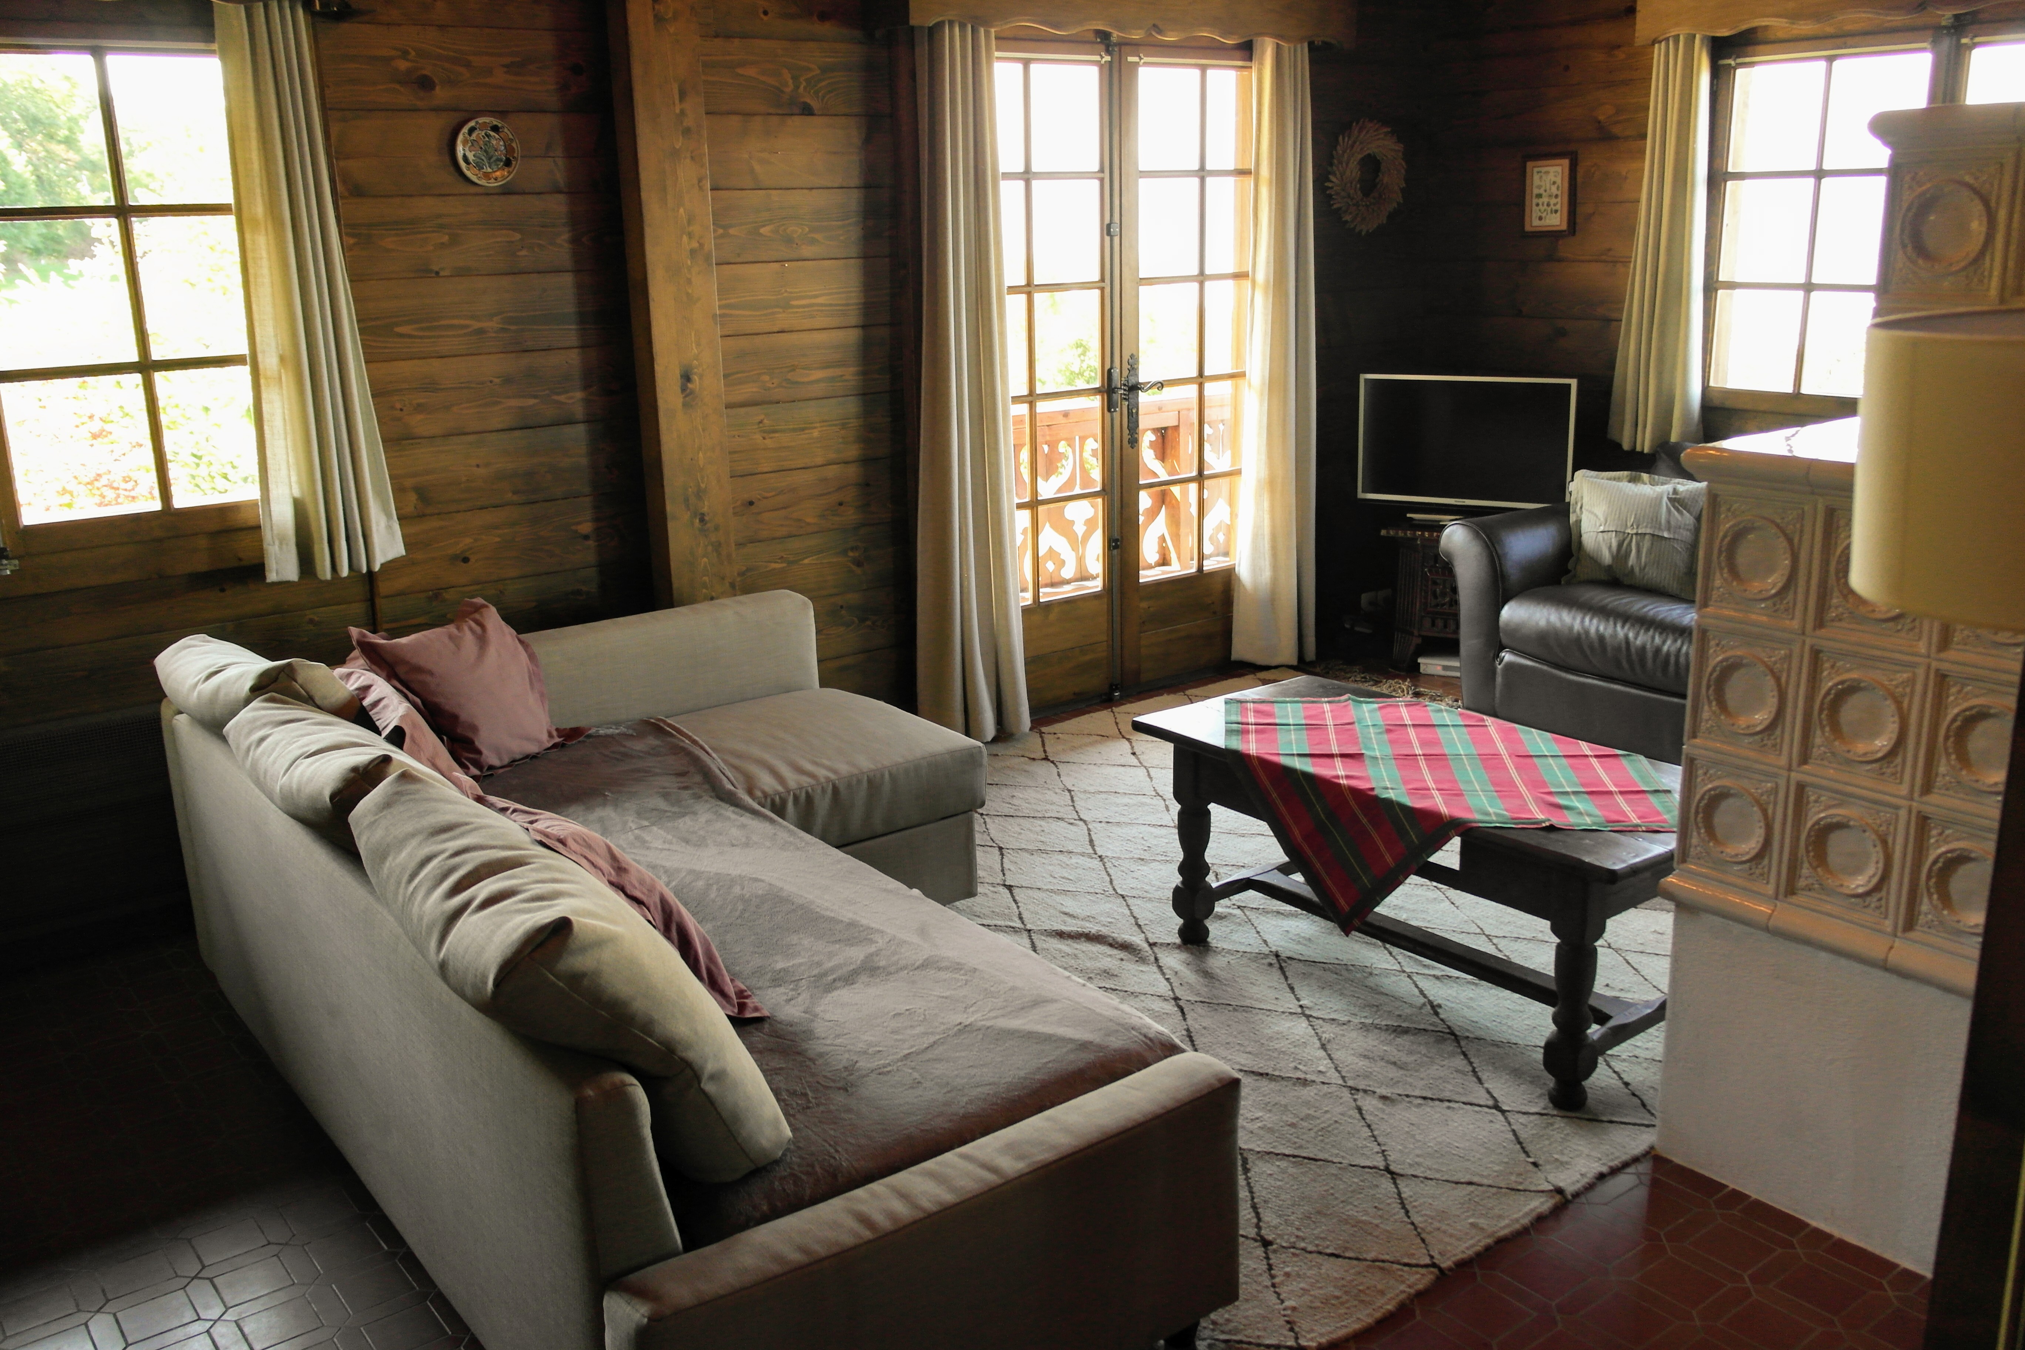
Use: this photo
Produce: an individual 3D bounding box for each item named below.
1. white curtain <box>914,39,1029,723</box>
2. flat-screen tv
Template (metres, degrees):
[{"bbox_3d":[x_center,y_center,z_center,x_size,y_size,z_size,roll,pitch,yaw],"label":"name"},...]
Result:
[{"bbox_3d":[-0.131,-0.838,5.155,0.386,2.169,0.129,-12,18,-36],"label":"white curtain"},{"bbox_3d":[1.589,-0.821,5.935,0.743,0.456,0.069,6,17,26],"label":"flat-screen tv"}]

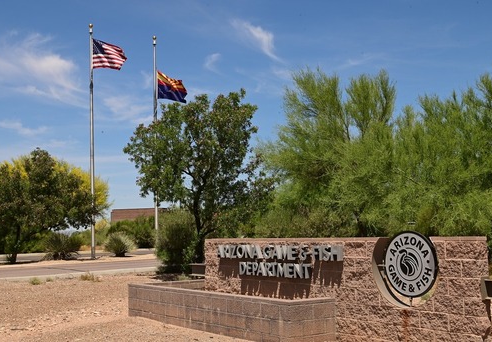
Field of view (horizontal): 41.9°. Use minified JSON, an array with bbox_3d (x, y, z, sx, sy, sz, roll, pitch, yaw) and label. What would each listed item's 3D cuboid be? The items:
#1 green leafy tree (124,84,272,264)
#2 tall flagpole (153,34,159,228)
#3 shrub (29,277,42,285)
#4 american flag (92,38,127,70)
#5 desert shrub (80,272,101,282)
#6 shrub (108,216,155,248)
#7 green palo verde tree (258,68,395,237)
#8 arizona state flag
[{"bbox_3d":[-1.633,0.313,20.558,4.738,6.001,4.600,-1,-5,-5],"label":"green leafy tree"},{"bbox_3d":[-4.793,-1.412,34.274,0.190,11.857,0.190,-1,-5,-8],"label":"tall flagpole"},{"bbox_3d":[-6.100,3.173,18.607,0.348,0.229,0.330,0,-5,-18],"label":"shrub"},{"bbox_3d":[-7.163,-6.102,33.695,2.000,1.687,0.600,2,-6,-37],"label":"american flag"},{"bbox_3d":[-4.564,3.136,18.908,0.648,0.291,0.500,0,-5,-14],"label":"desert shrub"},{"bbox_3d":[-9.413,5.053,52.784,3.946,2.619,3.500,-1,-5,-10],"label":"shrub"},{"bbox_3d":[2.787,-0.137,22.595,4.856,7.134,4.900,-2,-5,7],"label":"green palo verde tree"},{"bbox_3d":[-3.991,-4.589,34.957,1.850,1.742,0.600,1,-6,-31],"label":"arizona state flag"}]

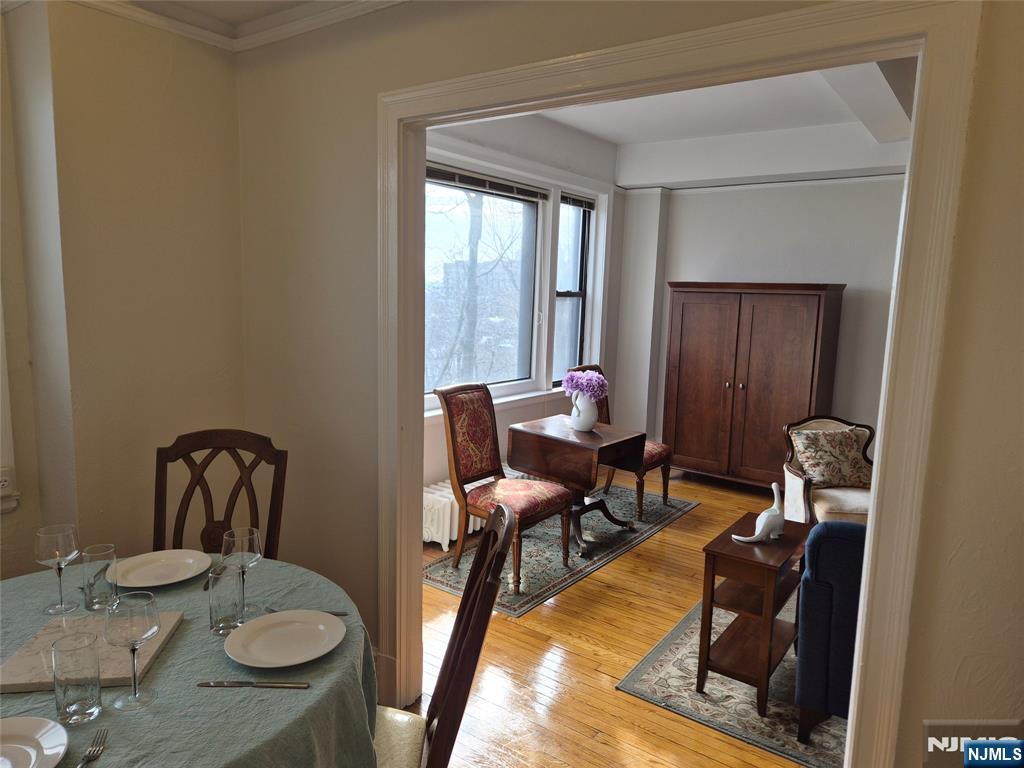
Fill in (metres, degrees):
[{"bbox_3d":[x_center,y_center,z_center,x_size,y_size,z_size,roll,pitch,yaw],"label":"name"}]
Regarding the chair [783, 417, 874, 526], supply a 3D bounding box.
[{"bbox_3d":[1.860,0.678,3.770,0.640,0.870,0.680,3,8,7],"label":"chair"}]

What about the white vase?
[{"bbox_3d":[0.479,0.178,4.416,0.170,0.233,0.190,7,10,36],"label":"white vase"}]

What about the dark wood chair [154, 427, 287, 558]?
[{"bbox_3d":[-1.088,0.719,2.375,0.500,1.020,0.560,1,8,-3],"label":"dark wood chair"}]

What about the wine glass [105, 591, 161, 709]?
[{"bbox_3d":[-0.765,0.541,1.378,0.098,0.212,0.098,1,8,0],"label":"wine glass"}]

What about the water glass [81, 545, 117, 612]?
[{"bbox_3d":[-1.043,0.490,1.720,0.071,0.148,0.071,7,10,35],"label":"water glass"}]

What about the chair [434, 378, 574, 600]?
[{"bbox_3d":[-0.062,0.544,3.854,0.660,1.010,0.515,8,10,37],"label":"chair"}]

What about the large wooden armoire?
[{"bbox_3d":[1.958,0.015,5.667,1.214,1.661,0.640,7,10,35],"label":"large wooden armoire"}]

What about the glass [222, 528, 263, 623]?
[{"bbox_3d":[-0.681,0.471,1.712,0.096,0.206,0.096,7,10,35],"label":"glass"}]

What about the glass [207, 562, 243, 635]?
[{"bbox_3d":[-0.678,0.514,1.615,0.074,0.148,0.074,7,10,35],"label":"glass"}]

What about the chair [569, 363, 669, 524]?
[{"bbox_3d":[0.800,0.400,5.045,0.660,1.010,0.515,7,10,35],"label":"chair"}]

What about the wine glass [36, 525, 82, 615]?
[{"bbox_3d":[-1.127,0.462,1.692,0.094,0.206,0.094,7,10,35],"label":"wine glass"}]

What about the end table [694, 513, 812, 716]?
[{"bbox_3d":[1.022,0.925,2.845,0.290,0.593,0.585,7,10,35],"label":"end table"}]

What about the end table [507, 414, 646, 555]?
[{"bbox_3d":[0.416,0.638,4.436,0.730,0.687,0.620,9,11,42],"label":"end table"}]

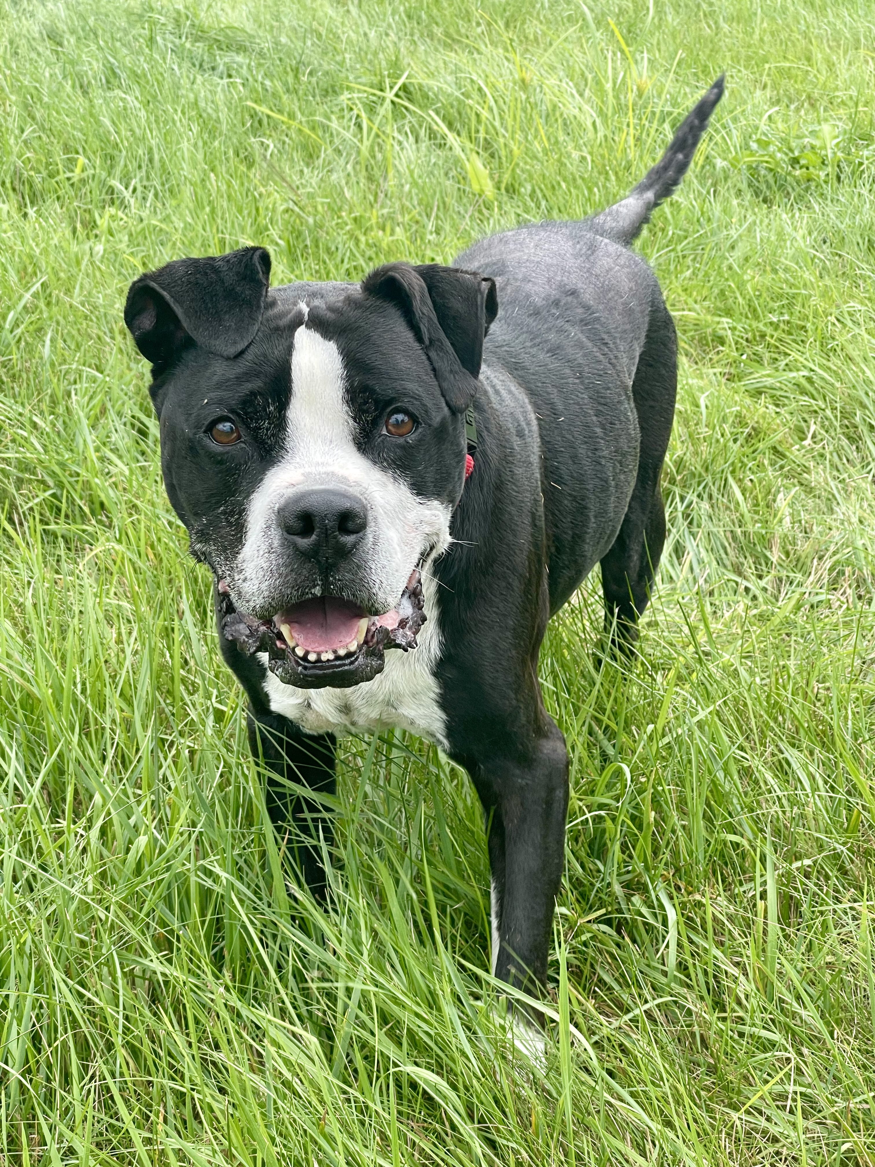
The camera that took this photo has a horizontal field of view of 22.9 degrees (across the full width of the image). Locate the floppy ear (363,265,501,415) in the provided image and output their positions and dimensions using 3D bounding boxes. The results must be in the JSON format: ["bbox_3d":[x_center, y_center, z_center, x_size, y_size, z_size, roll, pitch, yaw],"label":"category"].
[{"bbox_3d":[-0.004,-0.138,1.205,0.074,0.077,0.065,-5,17,-8],"label":"floppy ear"}]

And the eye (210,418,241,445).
[{"bbox_3d":[-0.113,-0.081,1.150,0.017,0.015,0.011,-3,17,-1],"label":"eye"}]

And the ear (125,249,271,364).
[{"bbox_3d":[-0.133,-0.153,1.195,0.080,0.064,0.060,-3,17,0],"label":"ear"}]

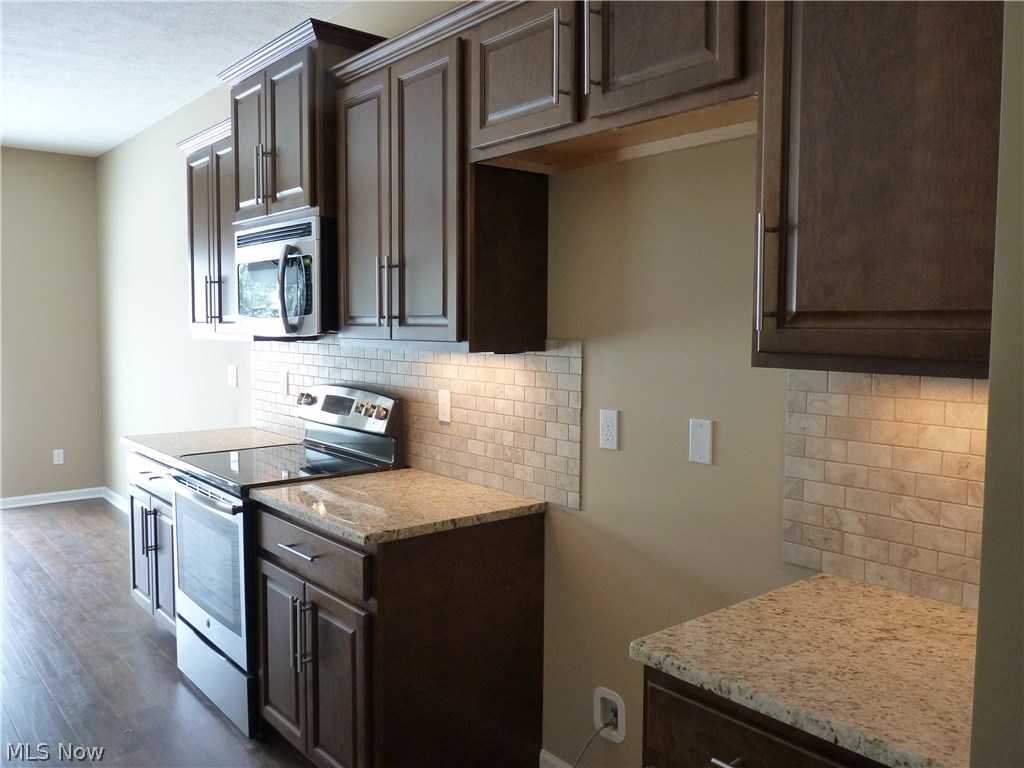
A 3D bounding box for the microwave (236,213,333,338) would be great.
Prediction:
[{"bbox_3d":[-0.782,-0.405,3.188,0.420,0.415,0.760,-3,5,-41],"label":"microwave"}]

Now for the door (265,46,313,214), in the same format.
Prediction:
[{"bbox_3d":[-0.810,-0.899,2.898,0.022,0.534,0.351,-3,5,-41],"label":"door"}]

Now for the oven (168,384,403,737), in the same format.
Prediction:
[{"bbox_3d":[-0.914,0.613,3.166,0.670,1.190,0.762,-3,5,-41],"label":"oven"}]

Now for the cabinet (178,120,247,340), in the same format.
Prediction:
[{"bbox_3d":[-1.263,-0.681,3.777,0.360,0.946,0.790,-3,5,-41],"label":"cabinet"}]

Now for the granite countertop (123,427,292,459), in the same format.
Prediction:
[{"bbox_3d":[-1.375,0.285,3.743,0.651,0.030,0.754,-3,5,-41],"label":"granite countertop"}]

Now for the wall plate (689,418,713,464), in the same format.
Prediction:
[{"bbox_3d":[0.486,0.149,2.063,0.008,0.114,0.071,-3,5,-41],"label":"wall plate"}]

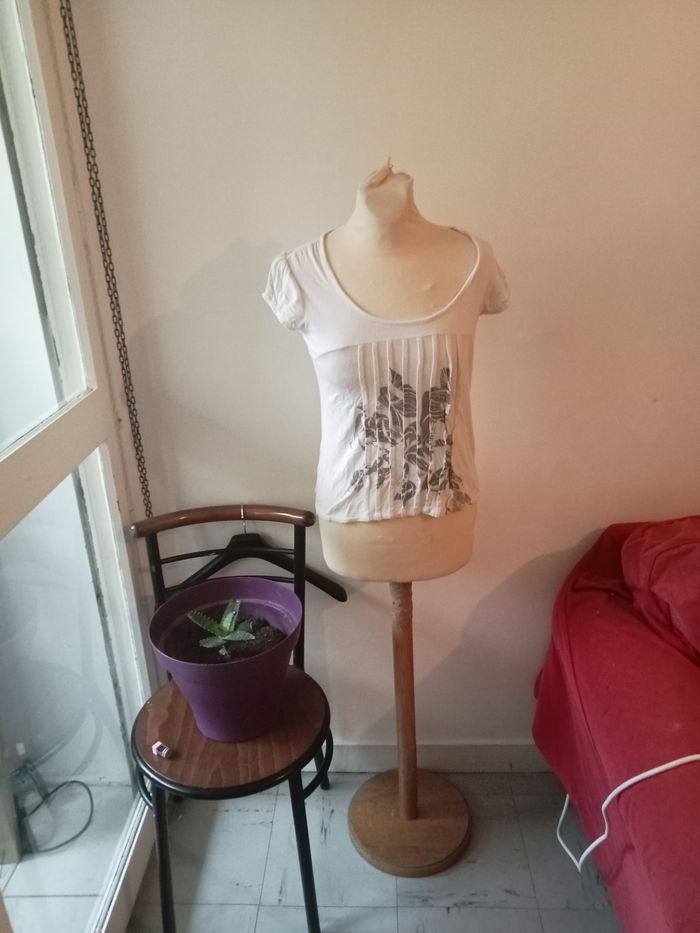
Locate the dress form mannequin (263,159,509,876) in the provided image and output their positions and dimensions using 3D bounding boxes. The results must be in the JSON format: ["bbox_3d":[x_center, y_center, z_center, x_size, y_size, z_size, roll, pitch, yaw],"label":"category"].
[{"bbox_3d":[0.094,0.190,1.527,0.430,1.480,0.290,-6,24,-9],"label":"dress form mannequin"}]

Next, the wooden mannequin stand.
[{"bbox_3d":[0.130,0.532,1.677,0.288,0.730,0.288,-1,23,3],"label":"wooden mannequin stand"}]

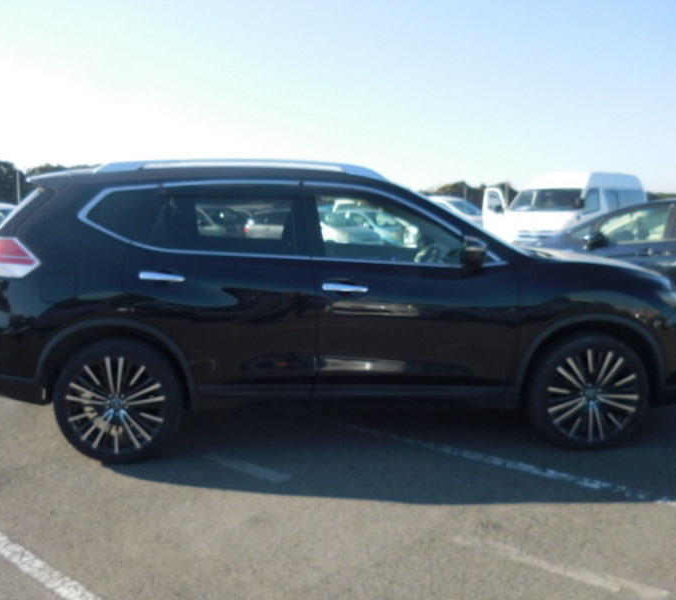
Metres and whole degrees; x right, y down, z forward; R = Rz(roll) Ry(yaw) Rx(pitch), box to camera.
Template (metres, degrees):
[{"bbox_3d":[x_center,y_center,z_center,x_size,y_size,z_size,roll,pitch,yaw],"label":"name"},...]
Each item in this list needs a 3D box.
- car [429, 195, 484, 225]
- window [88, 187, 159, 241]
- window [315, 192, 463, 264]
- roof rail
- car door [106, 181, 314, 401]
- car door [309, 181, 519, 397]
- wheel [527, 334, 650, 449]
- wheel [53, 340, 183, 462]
[{"bbox_3d":[3.058,-1.767,19.798,4.500,1.640,1.730,6,9,41],"label":"car"},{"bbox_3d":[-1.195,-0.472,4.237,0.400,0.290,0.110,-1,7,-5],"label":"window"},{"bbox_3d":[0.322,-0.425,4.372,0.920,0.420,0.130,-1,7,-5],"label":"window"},{"bbox_3d":[-0.539,-0.762,4.410,1.740,0.110,0.080,-1,7,-5],"label":"roof rail"},{"bbox_3d":[-0.690,-0.062,4.287,1.130,1.200,0.250,-1,7,-5],"label":"car door"},{"bbox_3d":[0.434,-0.070,4.395,1.210,1.200,0.250,-1,7,-5],"label":"car door"},{"bbox_3d":[1.486,0.532,4.579,0.690,0.690,0.240,-1,7,-5],"label":"wheel"},{"bbox_3d":[-1.234,0.563,4.320,0.690,0.690,0.240,-1,7,-5],"label":"wheel"}]

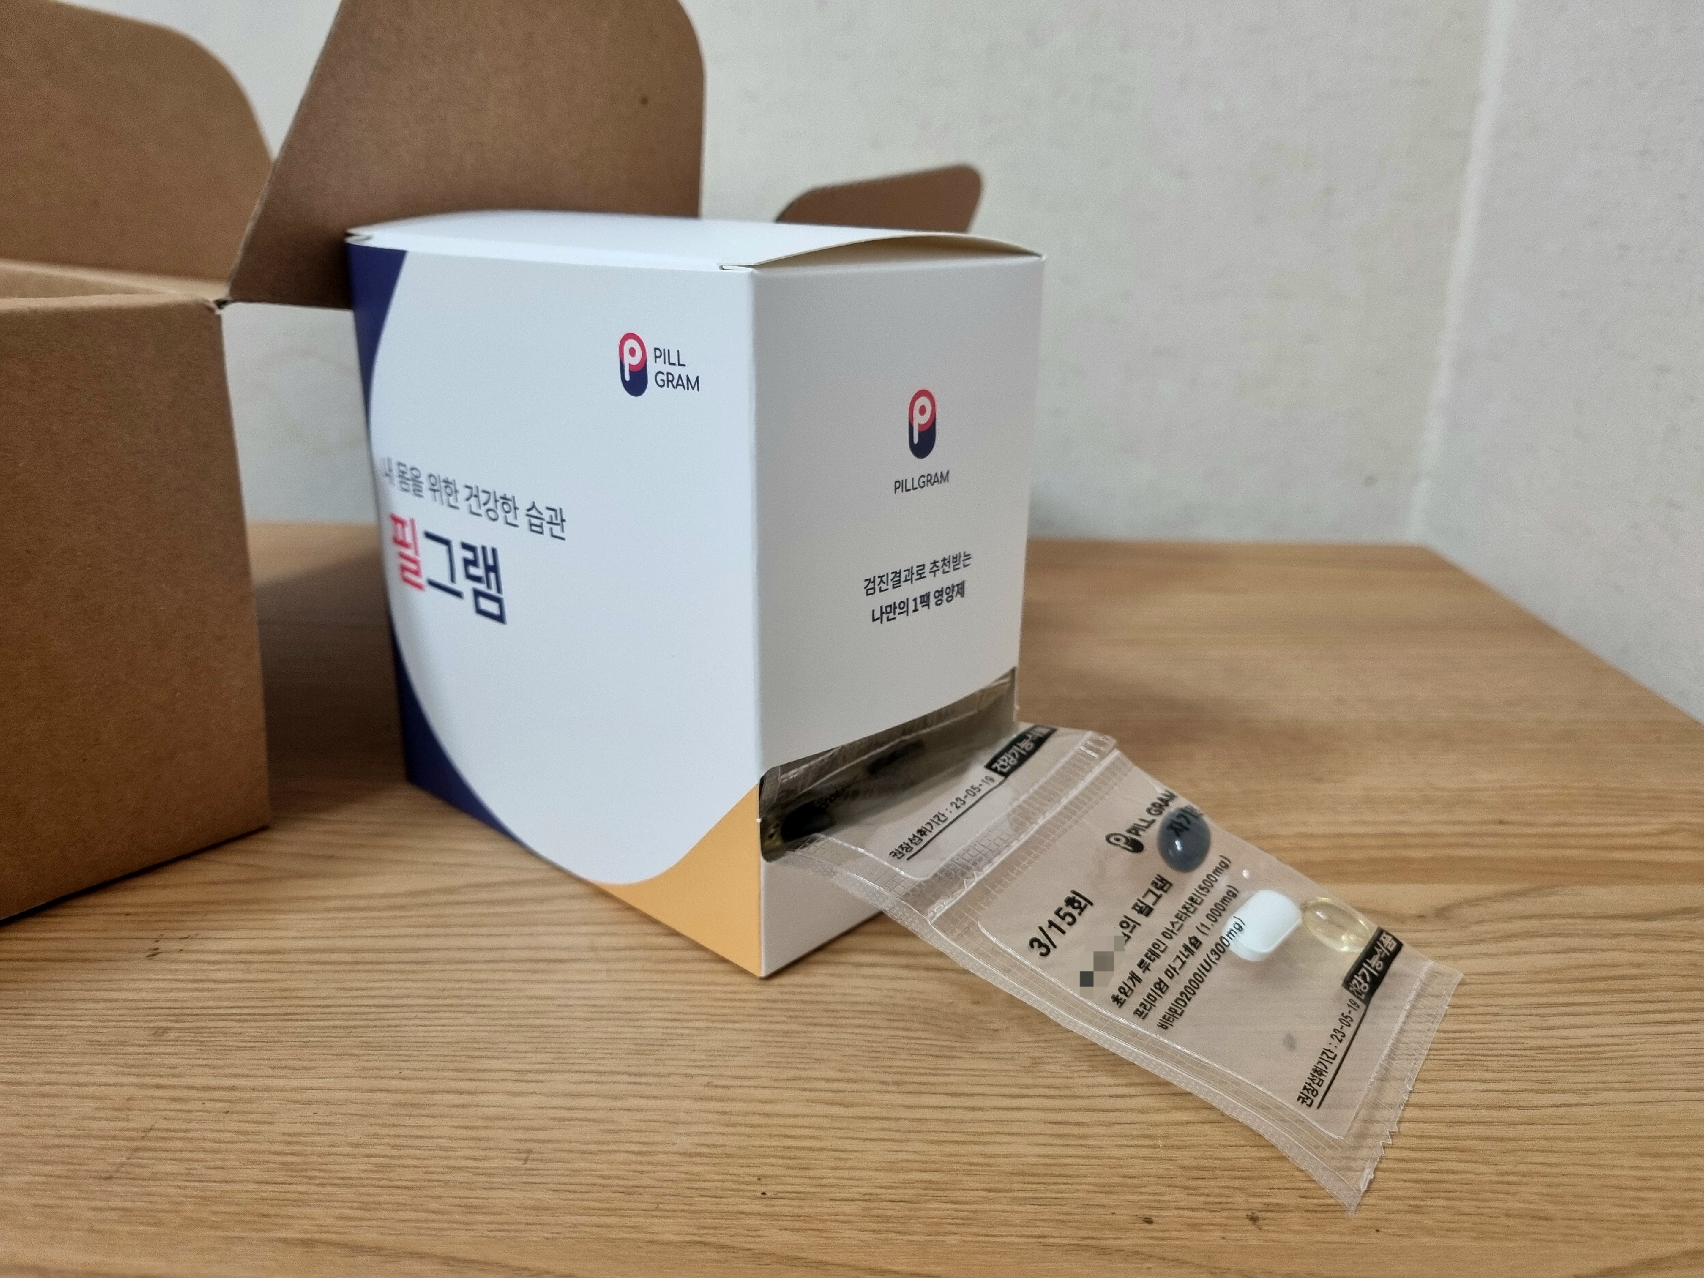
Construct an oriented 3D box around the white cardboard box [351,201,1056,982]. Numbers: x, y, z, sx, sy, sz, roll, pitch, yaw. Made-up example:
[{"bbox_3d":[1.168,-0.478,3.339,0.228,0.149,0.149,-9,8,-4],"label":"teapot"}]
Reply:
[{"bbox_3d":[-0.034,-0.020,0.266,0.117,0.121,0.074,17,25,39],"label":"white cardboard box"}]

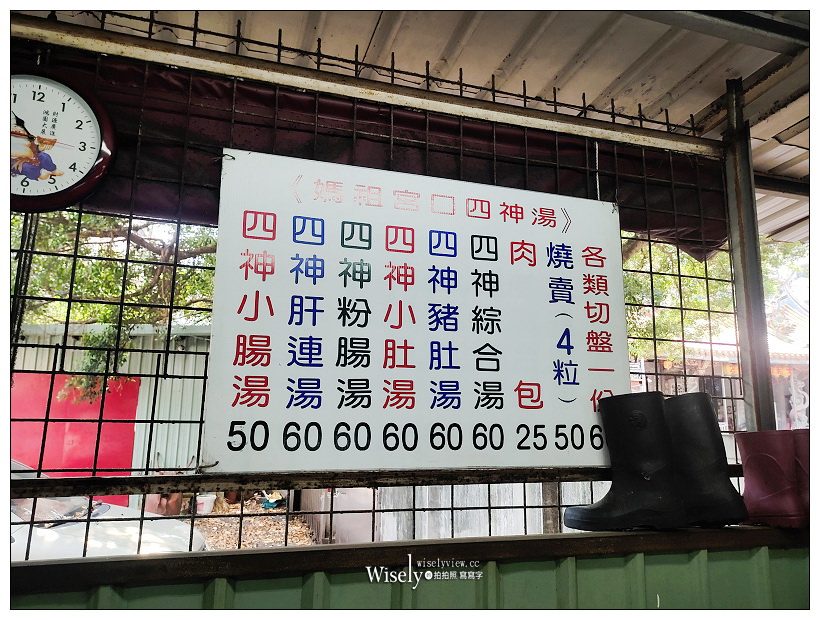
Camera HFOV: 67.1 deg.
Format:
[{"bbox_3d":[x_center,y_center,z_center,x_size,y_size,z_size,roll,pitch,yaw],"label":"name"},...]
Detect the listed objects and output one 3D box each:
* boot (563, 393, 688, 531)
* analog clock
[{"bbox_3d":[0.519,0.364,1.510,0.306,0.328,0.118,2,-10,-8],"label":"boot"},{"bbox_3d":[-0.758,-0.345,1.240,0.306,0.306,0.050,4,-10,-18],"label":"analog clock"}]

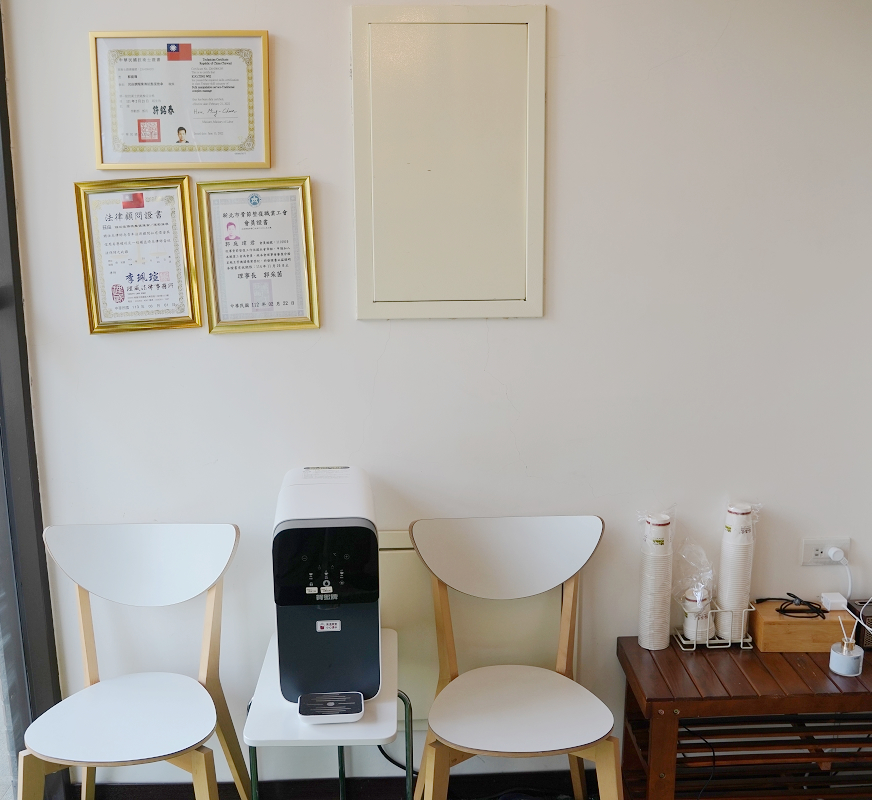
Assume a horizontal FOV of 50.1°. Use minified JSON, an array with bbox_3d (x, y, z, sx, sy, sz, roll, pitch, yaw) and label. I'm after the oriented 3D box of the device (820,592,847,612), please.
[{"bbox_3d":[0.959,0.485,2.246,0.043,0.020,0.061,1,11,5],"label":"device"}]

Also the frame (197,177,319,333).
[{"bbox_3d":[-0.392,-0.319,2.072,0.247,0.333,0.020,-3,11,-2],"label":"frame"}]

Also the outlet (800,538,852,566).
[{"bbox_3d":[0.947,0.368,2.266,0.120,0.071,0.014,-1,11,-2],"label":"outlet"}]

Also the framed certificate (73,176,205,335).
[{"bbox_3d":[-0.655,-0.318,2.060,0.250,0.333,0.020,-4,11,-2],"label":"framed certificate"}]

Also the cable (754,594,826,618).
[{"bbox_3d":[0.841,0.488,2.216,0.130,0.029,0.110,-1,11,-2],"label":"cable"}]

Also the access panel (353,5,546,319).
[{"bbox_3d":[0.032,-0.514,2.053,0.421,0.673,0.020,-1,11,-2],"label":"access panel"}]

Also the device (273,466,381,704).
[{"bbox_3d":[-0.232,0.380,1.984,0.204,0.395,0.375,-2,11,-7],"label":"device"}]

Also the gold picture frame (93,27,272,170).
[{"bbox_3d":[-0.545,-0.643,2.005,0.379,0.289,0.015,-1,11,-2],"label":"gold picture frame"}]

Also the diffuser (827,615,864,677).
[{"bbox_3d":[0.915,0.540,2.076,0.073,0.128,0.073,-1,11,-2],"label":"diffuser"}]

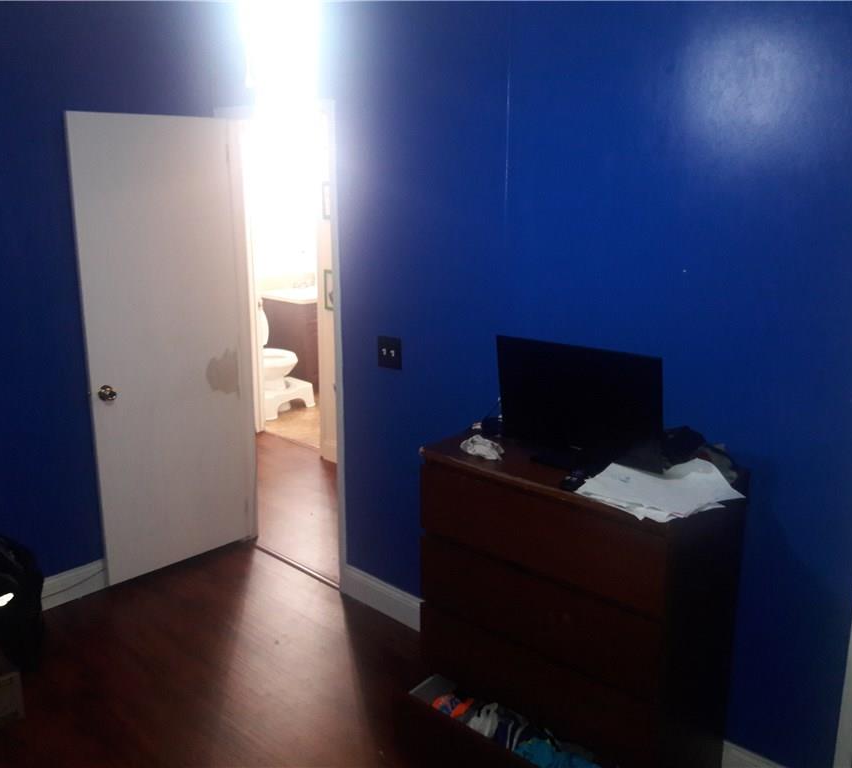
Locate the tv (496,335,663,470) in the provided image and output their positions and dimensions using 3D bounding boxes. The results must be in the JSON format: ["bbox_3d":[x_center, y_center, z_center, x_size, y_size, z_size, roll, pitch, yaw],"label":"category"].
[{"bbox_3d":[0.440,0.056,2.308,0.513,0.340,0.150,12,18,41],"label":"tv"}]

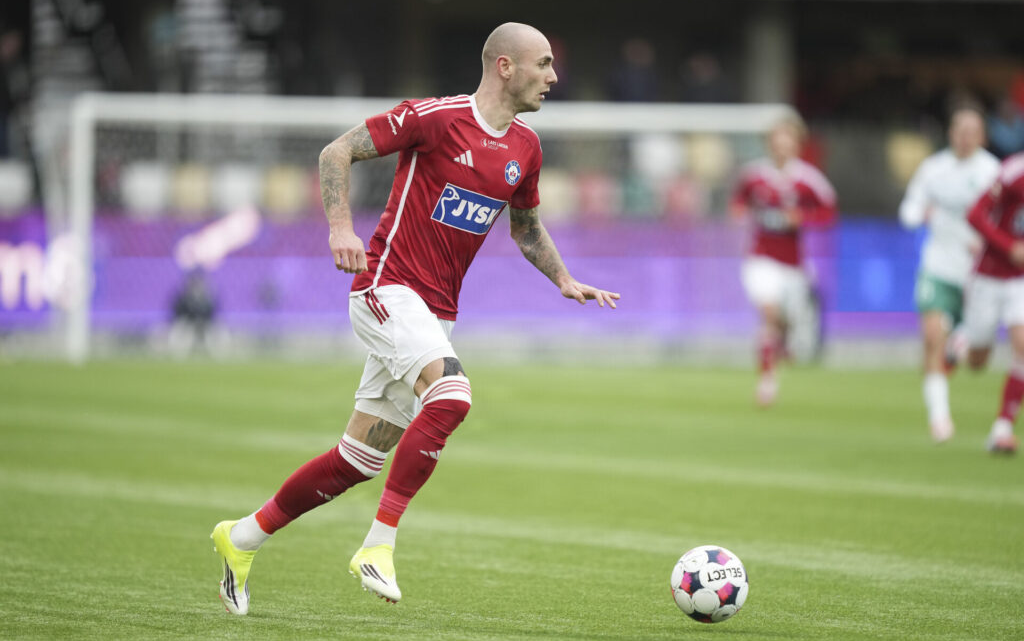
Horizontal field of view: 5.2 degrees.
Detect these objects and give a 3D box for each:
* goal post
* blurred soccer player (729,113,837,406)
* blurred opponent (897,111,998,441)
[{"bbox_3d":[-0.913,-0.845,115.245,7.560,2.560,1.800,1,0,-14],"label":"goal post"},{"bbox_3d":[1.670,-0.378,70.000,0.620,1.790,0.720,1,0,12],"label":"blurred soccer player"},{"bbox_3d":[2.406,-0.258,62.500,0.580,1.810,0.750,1,0,8],"label":"blurred opponent"}]

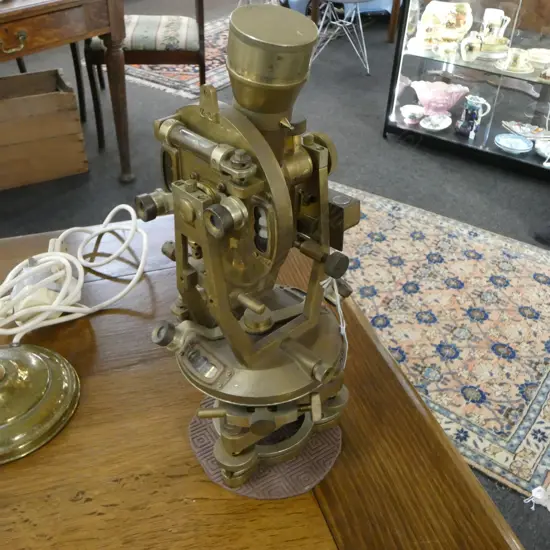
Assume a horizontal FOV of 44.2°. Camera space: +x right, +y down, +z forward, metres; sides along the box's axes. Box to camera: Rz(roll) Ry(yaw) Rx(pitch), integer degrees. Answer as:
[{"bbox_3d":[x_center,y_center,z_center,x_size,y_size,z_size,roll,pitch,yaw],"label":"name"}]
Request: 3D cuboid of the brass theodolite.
[{"bbox_3d":[-0.012,0.002,0.573,0.169,0.444,0.163,-27,51,-28],"label":"brass theodolite"}]

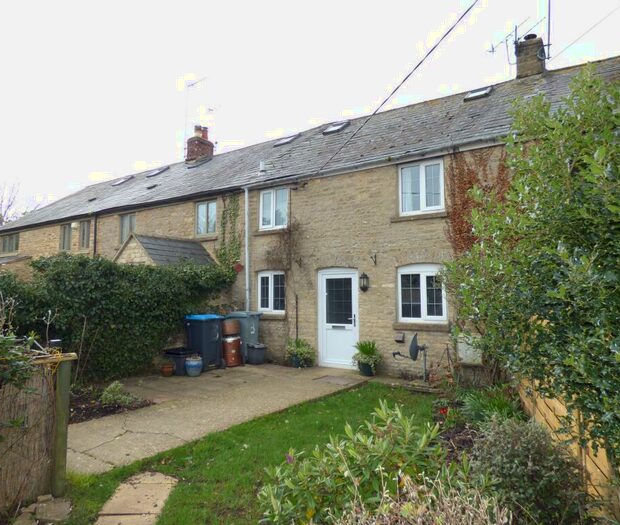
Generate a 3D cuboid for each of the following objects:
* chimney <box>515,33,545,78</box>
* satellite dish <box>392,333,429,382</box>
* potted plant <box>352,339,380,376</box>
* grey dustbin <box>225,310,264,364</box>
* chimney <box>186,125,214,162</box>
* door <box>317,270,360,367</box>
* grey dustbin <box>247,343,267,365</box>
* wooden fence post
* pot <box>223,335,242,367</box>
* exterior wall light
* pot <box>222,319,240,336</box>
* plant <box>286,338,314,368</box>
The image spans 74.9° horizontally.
[{"bbox_3d":[5.245,-4.909,9.649,0.560,1.080,0.560,-3,-3,32],"label":"chimney"},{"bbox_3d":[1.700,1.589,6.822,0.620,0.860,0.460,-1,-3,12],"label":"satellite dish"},{"bbox_3d":[1.044,1.778,7.408,0.500,0.600,0.500,-1,-3,0],"label":"potted plant"},{"bbox_3d":[-1.450,1.634,8.941,0.700,1.070,0.560,-3,-3,32],"label":"grey dustbin"},{"bbox_3d":[-4.079,-4.315,15.076,0.500,1.420,0.760,-3,-3,32],"label":"chimney"},{"bbox_3d":[0.571,1.116,8.092,0.890,1.981,0.080,-3,-3,32],"label":"door"},{"bbox_3d":[-1.092,1.943,8.605,0.360,0.410,0.370,0,-3,-7],"label":"grey dustbin"},{"bbox_3d":[-2.063,1.350,3.378,0.100,1.130,0.100,-3,-3,32],"label":"wooden fence post"},{"bbox_3d":[-1.612,1.858,8.465,0.410,0.580,0.410,-1,-3,0],"label":"pot"},{"bbox_3d":[1.008,0.382,7.643,0.170,0.370,0.150,-3,-3,32],"label":"exterior wall light"},{"bbox_3d":[-1.622,1.411,8.537,0.380,0.330,0.380,-1,-3,0],"label":"pot"},{"bbox_3d":[-0.207,1.854,8.177,0.540,0.540,0.520,-1,-3,0],"label":"plant"}]

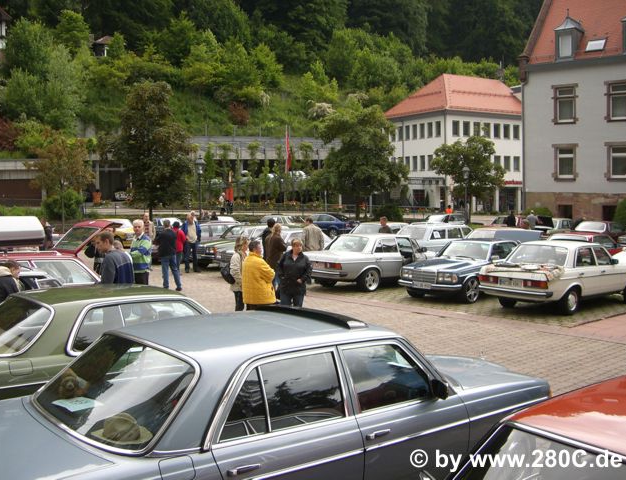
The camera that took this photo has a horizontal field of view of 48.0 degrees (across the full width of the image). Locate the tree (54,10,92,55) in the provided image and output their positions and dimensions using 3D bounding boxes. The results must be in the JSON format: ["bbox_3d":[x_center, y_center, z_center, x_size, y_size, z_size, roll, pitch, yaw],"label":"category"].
[{"bbox_3d":[-32.519,-27.651,95.000,5.300,7.400,5.300,0,3,0],"label":"tree"}]

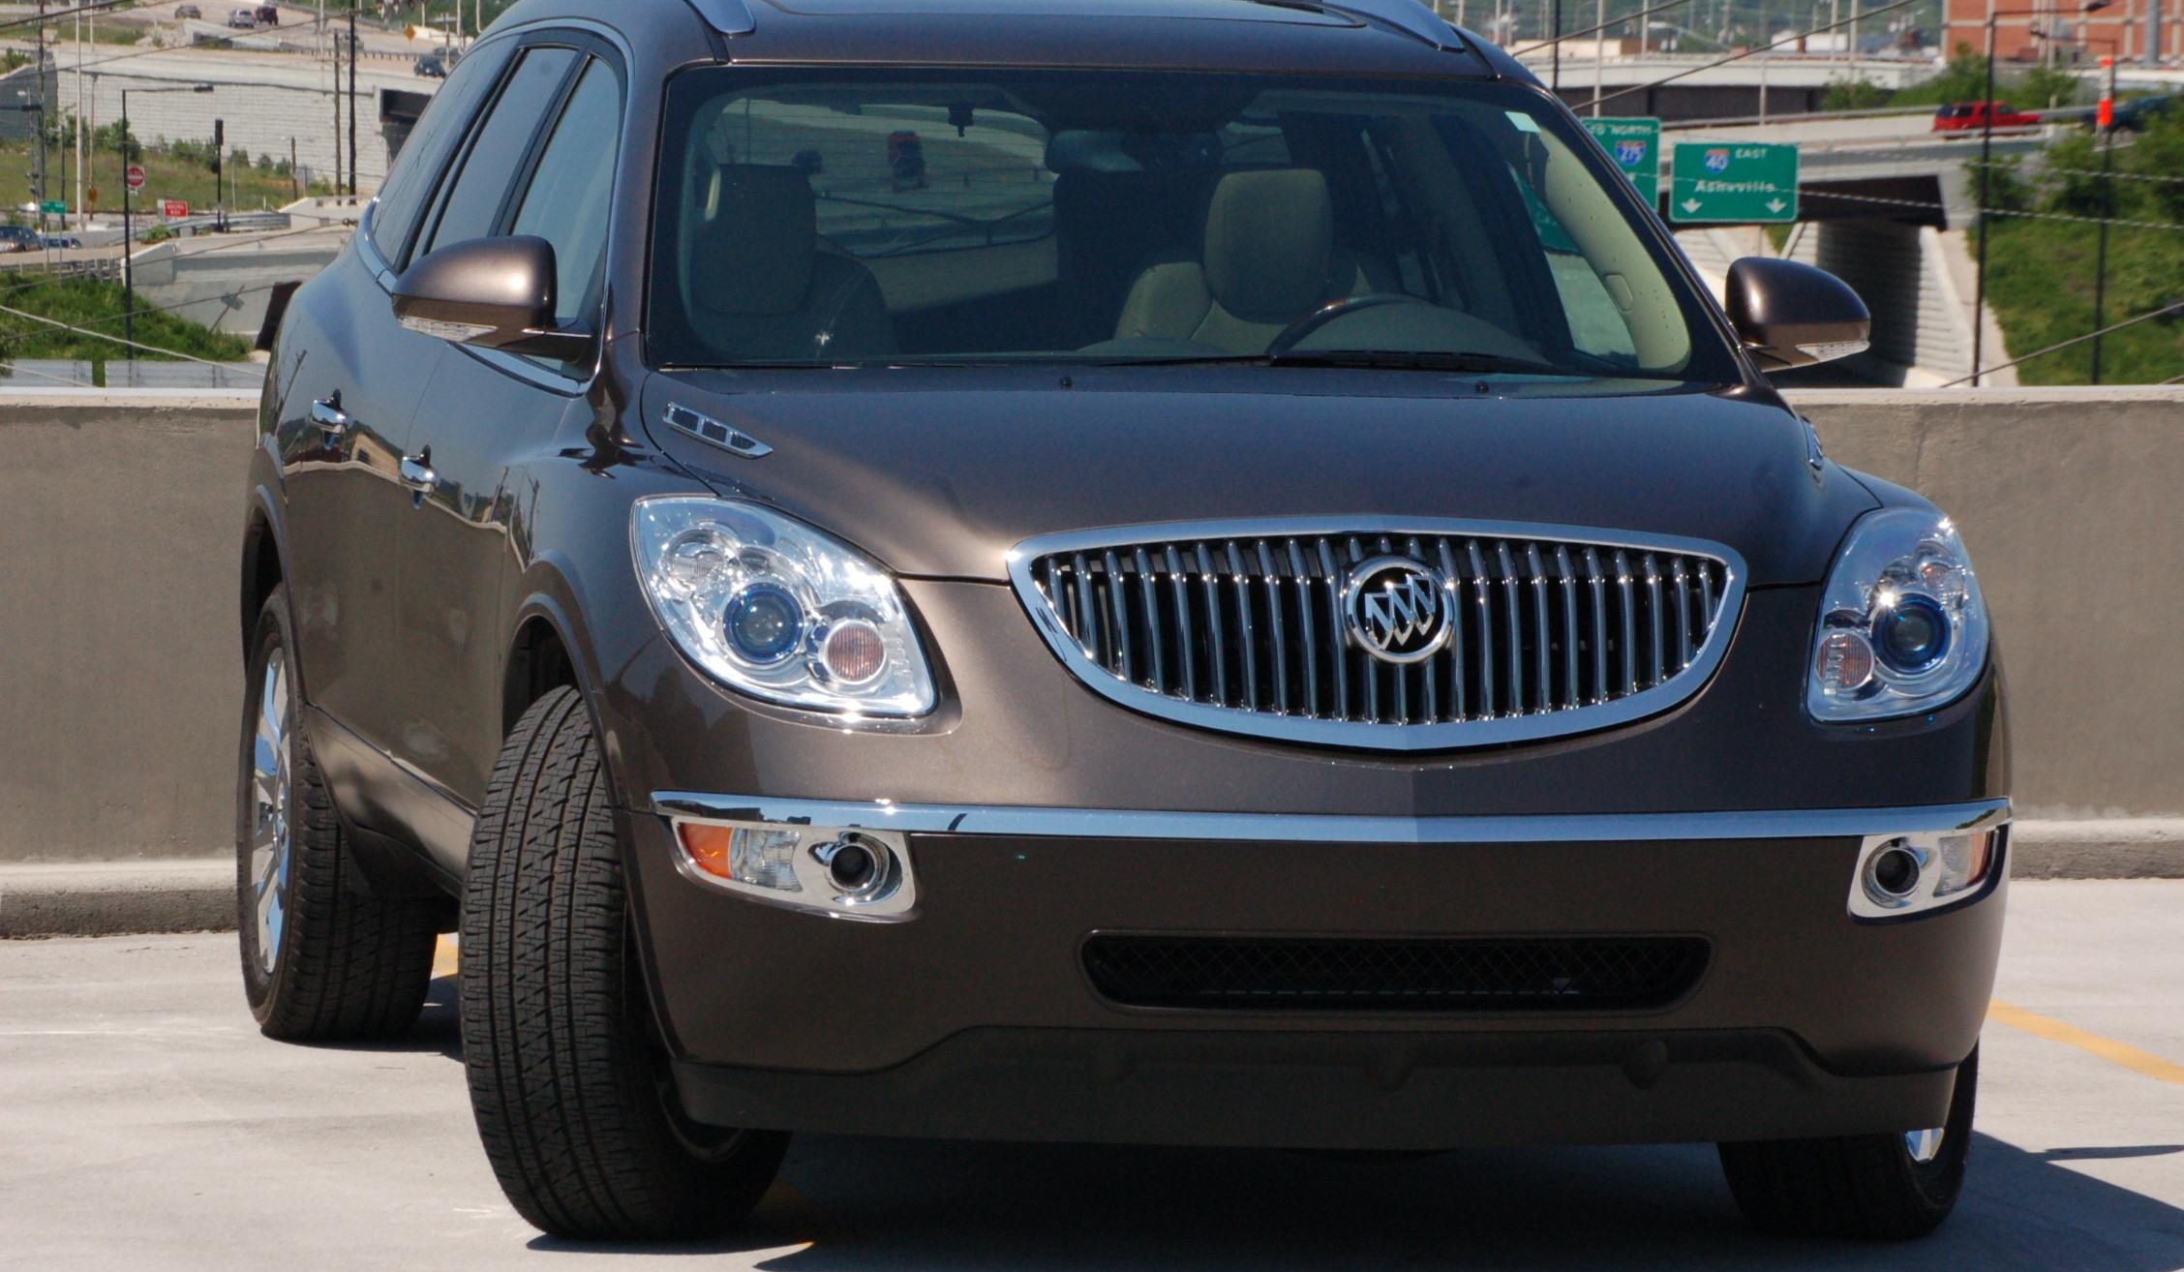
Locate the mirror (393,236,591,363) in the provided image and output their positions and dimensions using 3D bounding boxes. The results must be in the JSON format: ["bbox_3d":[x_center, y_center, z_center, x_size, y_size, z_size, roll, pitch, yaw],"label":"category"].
[{"bbox_3d":[-0.844,-0.483,12.851,0.280,0.172,0.185,1,2,-12],"label":"mirror"}]

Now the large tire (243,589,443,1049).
[{"bbox_3d":[-1.263,0.286,15.196,0.255,0.785,0.785,1,2,-12],"label":"large tire"}]

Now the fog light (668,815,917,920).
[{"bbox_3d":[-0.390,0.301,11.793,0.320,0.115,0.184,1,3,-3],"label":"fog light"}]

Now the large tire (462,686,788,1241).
[{"bbox_3d":[-0.615,0.436,12.487,0.255,0.780,0.788,2,3,19],"label":"large tire"}]

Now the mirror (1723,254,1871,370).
[{"bbox_3d":[1.015,-0.463,13.252,0.280,0.172,0.185,1,2,-12],"label":"mirror"}]

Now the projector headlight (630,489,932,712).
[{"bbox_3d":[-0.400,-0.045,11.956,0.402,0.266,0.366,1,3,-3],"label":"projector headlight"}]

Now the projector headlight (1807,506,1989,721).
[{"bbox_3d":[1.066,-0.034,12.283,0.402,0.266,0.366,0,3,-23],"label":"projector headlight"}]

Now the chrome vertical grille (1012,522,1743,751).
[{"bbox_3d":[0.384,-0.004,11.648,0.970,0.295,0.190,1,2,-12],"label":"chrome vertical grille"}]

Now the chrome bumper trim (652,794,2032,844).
[{"bbox_3d":[0.378,0.240,11.909,1.868,0.046,0.407,0,3,-13],"label":"chrome bumper trim"}]

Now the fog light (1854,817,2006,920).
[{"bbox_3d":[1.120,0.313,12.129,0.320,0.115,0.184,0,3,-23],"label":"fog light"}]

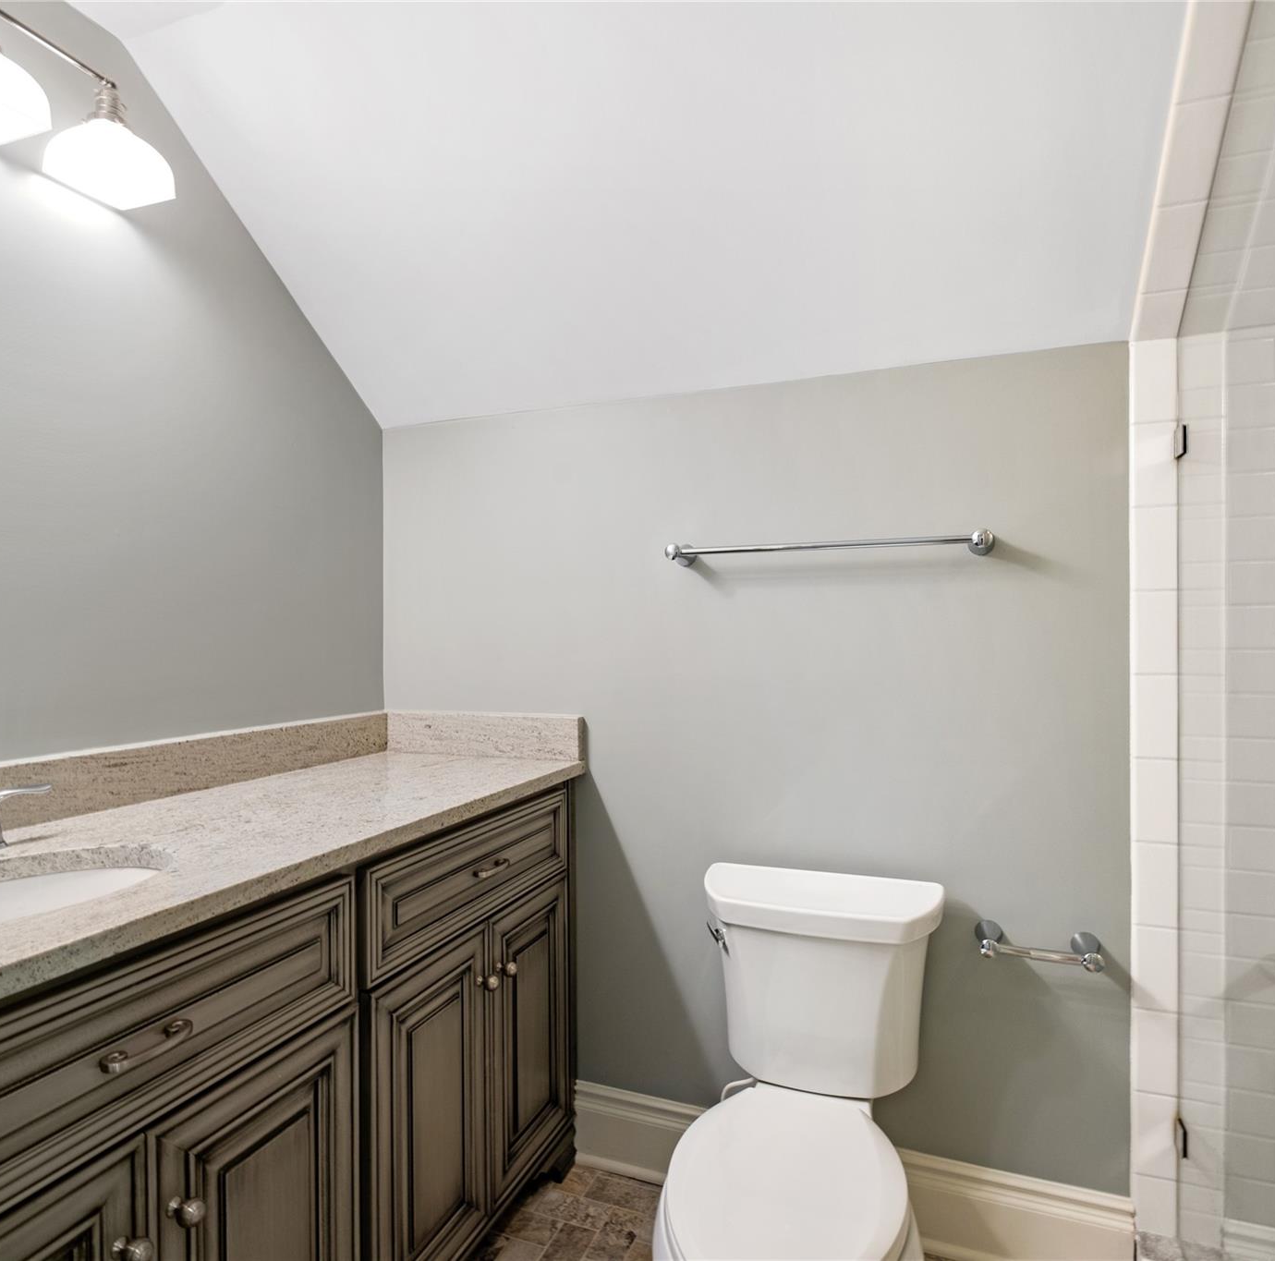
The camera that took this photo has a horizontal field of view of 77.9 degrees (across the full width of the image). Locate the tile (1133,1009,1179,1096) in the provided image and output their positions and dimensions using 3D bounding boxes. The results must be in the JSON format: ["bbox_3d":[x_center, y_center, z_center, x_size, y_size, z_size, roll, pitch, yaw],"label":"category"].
[{"bbox_3d":[0.943,0.765,1.437,0.074,0.150,0.010,0,0,21],"label":"tile"}]

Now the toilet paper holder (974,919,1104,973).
[{"bbox_3d":[0.748,0.594,1.469,0.218,0.052,0.095,0,0,21],"label":"toilet paper holder"}]

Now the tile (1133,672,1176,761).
[{"bbox_3d":[0.942,0.155,1.441,0.074,0.152,0.010,0,0,21],"label":"tile"}]

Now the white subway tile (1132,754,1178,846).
[{"bbox_3d":[0.942,0.309,1.440,0.074,0.151,0.010,0,0,21],"label":"white subway tile"}]

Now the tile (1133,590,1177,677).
[{"bbox_3d":[0.941,0.003,1.442,0.074,0.151,0.010,0,0,21],"label":"tile"}]

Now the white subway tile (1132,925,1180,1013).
[{"bbox_3d":[0.943,0.614,1.438,0.074,0.151,0.010,0,0,21],"label":"white subway tile"}]

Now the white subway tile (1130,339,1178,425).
[{"bbox_3d":[0.940,-0.457,1.445,0.074,0.152,0.010,0,0,21],"label":"white subway tile"}]

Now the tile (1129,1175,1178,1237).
[{"bbox_3d":[0.944,1.046,1.435,0.074,0.107,0.010,0,0,21],"label":"tile"}]

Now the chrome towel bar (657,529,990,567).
[{"bbox_3d":[0.377,-0.168,1.617,0.662,0.052,0.095,0,0,21],"label":"chrome towel bar"}]

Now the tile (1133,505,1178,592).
[{"bbox_3d":[0.941,-0.150,1.443,0.074,0.152,0.010,0,0,21],"label":"tile"}]

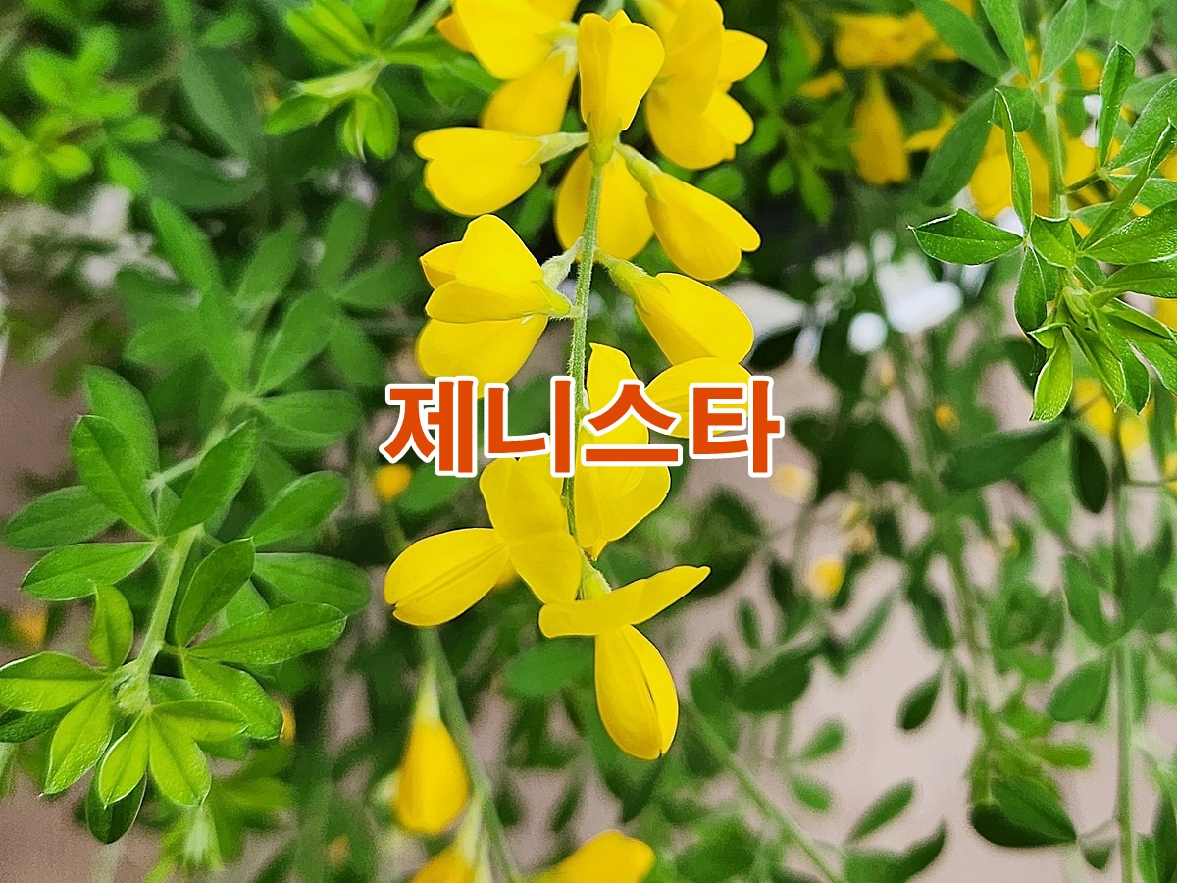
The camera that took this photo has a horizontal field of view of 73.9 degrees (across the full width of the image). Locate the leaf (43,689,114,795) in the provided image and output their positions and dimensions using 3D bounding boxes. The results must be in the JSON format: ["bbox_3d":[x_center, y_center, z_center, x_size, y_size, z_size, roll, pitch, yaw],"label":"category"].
[{"bbox_3d":[-0.101,0.059,0.155,0.009,0.021,0.003,23,-17,11],"label":"leaf"}]

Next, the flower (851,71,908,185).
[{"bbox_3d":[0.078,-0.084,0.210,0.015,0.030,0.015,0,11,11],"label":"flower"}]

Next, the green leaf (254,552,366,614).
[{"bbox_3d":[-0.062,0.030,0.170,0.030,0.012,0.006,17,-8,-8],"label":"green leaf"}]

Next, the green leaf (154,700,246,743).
[{"bbox_3d":[-0.059,0.042,0.118,0.017,0.002,0.006,5,57,17],"label":"green leaf"}]

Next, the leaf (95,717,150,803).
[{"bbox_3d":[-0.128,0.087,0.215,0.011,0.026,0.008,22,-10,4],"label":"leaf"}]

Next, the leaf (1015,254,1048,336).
[{"bbox_3d":[0.066,-0.023,0.117,0.005,0.015,0.002,0,-22,27],"label":"leaf"}]

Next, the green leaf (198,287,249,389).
[{"bbox_3d":[-0.091,-0.026,0.194,0.010,0.030,0.003,-26,-15,0],"label":"green leaf"}]

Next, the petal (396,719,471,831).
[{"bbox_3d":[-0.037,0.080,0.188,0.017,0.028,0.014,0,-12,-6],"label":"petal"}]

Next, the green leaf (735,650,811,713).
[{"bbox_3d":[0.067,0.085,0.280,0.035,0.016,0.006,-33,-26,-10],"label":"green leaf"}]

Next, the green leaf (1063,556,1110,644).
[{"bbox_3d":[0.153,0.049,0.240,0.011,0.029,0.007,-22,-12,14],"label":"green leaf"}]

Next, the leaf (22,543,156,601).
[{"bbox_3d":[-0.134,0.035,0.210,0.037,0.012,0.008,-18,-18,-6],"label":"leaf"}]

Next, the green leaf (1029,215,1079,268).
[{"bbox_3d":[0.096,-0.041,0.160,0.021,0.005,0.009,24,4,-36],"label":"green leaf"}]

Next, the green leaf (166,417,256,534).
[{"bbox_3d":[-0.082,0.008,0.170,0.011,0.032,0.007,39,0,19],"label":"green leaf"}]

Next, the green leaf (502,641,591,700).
[{"bbox_3d":[-0.010,0.059,0.203,0.023,0.013,0.004,-7,-27,-13],"label":"green leaf"}]

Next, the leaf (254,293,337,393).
[{"bbox_3d":[-0.074,-0.024,0.196,0.012,0.030,0.003,33,-15,1],"label":"leaf"}]

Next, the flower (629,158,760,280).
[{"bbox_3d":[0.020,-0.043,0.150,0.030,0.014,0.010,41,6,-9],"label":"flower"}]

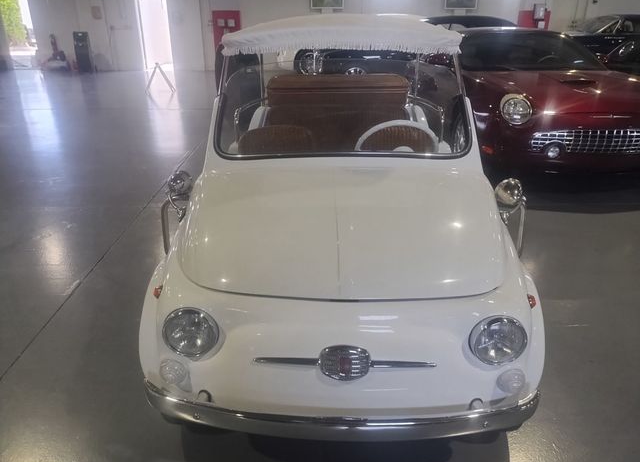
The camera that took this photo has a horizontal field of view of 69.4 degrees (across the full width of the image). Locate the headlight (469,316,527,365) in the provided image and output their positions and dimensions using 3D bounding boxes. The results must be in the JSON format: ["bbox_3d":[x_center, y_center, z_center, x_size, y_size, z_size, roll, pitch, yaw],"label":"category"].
[{"bbox_3d":[0.521,0.303,1.381,0.170,0.170,0.085,1,20,3],"label":"headlight"}]

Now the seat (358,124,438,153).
[{"bbox_3d":[0.498,-0.242,2.653,0.460,0.620,0.540,1,25,3],"label":"seat"}]

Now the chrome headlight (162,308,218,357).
[{"bbox_3d":[-0.388,0.291,1.424,0.170,0.170,0.085,1,20,3],"label":"chrome headlight"}]

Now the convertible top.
[{"bbox_3d":[0.126,-1.139,2.603,1.110,0.190,1.250,1,25,3],"label":"convertible top"}]

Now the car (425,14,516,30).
[{"bbox_3d":[2.257,-3.660,9.443,4.850,1.420,1.850,-6,26,-11],"label":"car"}]

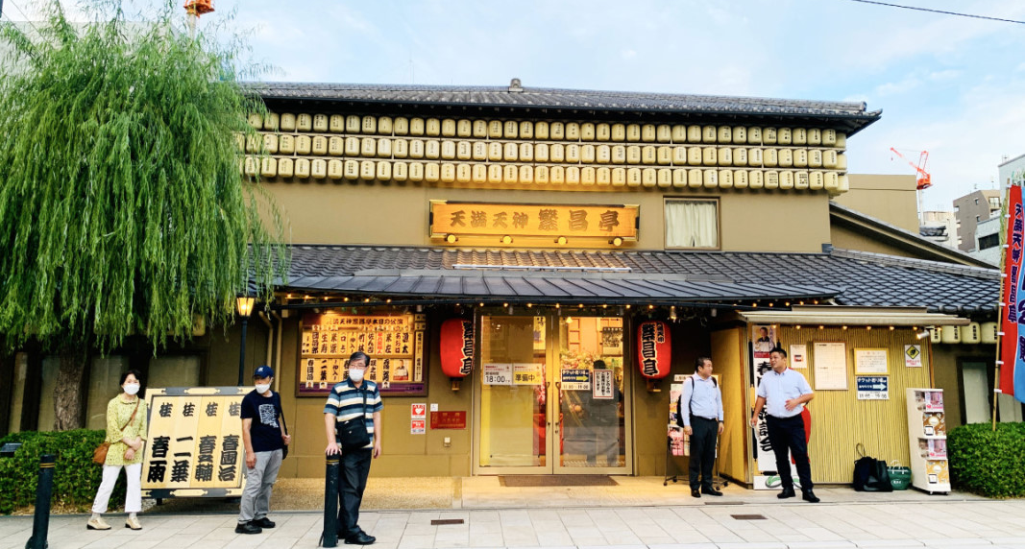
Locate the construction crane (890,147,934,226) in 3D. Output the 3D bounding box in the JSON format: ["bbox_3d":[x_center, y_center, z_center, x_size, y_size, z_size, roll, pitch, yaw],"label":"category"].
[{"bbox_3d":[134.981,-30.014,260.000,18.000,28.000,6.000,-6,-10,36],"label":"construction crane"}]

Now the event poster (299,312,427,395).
[{"bbox_3d":[-2.200,1.164,11.303,1.860,1.230,0.100,1,-8,-5],"label":"event poster"}]

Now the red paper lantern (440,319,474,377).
[{"bbox_3d":[-0.789,1.077,11.136,0.520,0.870,0.520,0,-8,0],"label":"red paper lantern"}]

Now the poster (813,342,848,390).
[{"bbox_3d":[4.114,1.183,9.950,0.447,0.638,0.025,0,-9,1],"label":"poster"}]

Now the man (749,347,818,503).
[{"bbox_3d":[3.104,1.713,8.882,0.630,1.715,0.400,-5,-10,28],"label":"man"}]

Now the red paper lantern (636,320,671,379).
[{"bbox_3d":[2.013,1.065,10.900,0.470,0.830,0.470,-2,-9,14],"label":"red paper lantern"}]

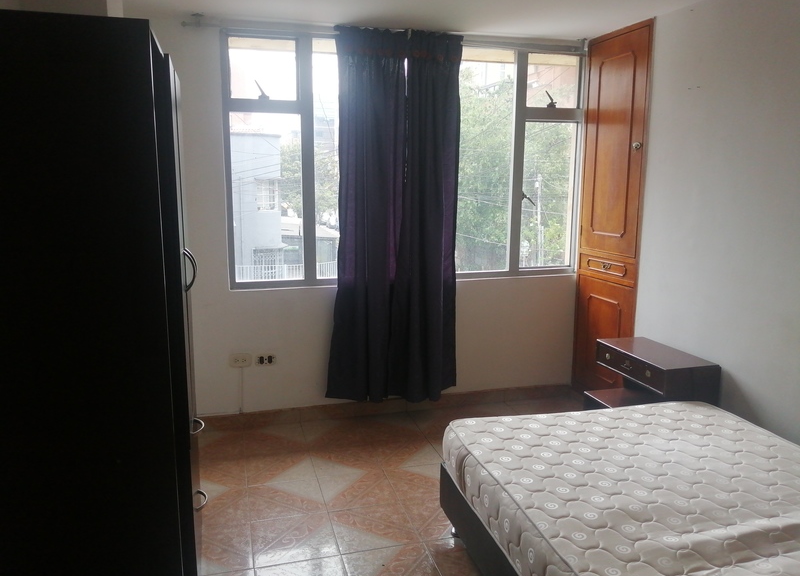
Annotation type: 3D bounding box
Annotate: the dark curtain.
[{"bbox_3d":[-0.035,-0.378,3.520,0.794,2.112,0.155,-2,10,-16],"label":"dark curtain"}]

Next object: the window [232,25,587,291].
[{"bbox_3d":[0.101,-0.731,3.626,2.208,1.401,0.085,-2,10,-16],"label":"window"}]

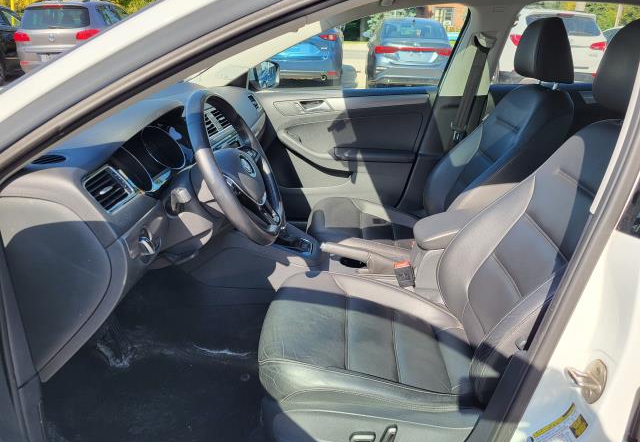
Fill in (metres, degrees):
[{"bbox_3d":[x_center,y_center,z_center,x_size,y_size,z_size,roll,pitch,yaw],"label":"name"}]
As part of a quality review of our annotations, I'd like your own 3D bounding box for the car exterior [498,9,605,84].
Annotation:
[{"bbox_3d":[4.934,-4.151,11.782,1.880,1.680,4.700,3,21,5],"label":"car exterior"}]

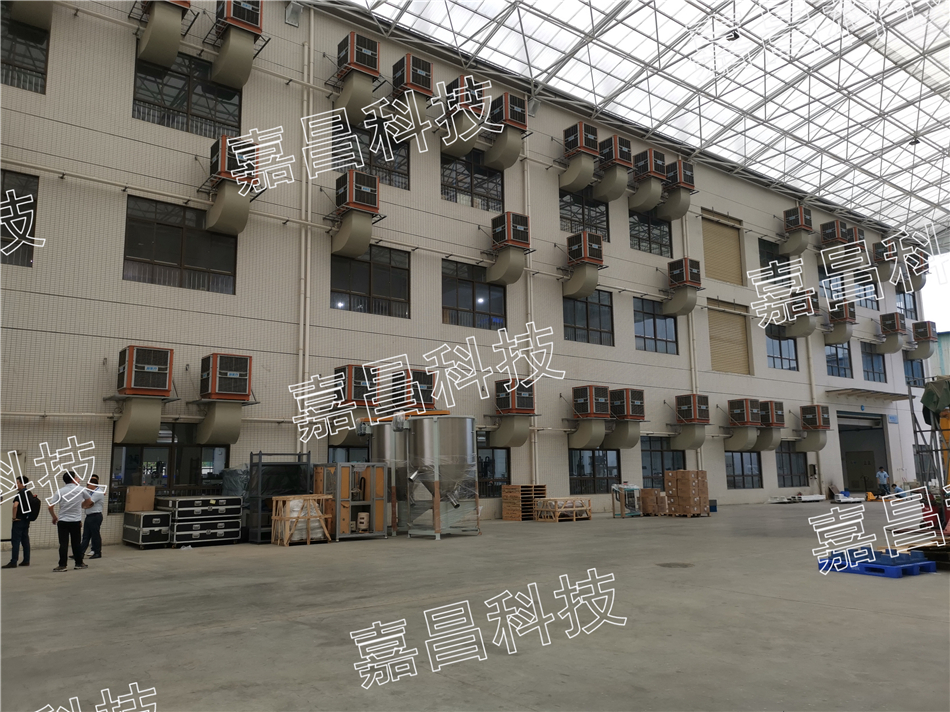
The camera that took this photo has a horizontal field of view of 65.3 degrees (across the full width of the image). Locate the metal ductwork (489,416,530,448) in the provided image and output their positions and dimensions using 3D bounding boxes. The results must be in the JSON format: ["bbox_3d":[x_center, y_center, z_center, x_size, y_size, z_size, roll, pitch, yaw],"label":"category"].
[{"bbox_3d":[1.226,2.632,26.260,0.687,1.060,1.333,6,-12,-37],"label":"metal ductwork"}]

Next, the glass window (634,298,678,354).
[{"bbox_3d":[8.123,-1.265,33.332,2.875,2.354,0.135,6,-12,-37],"label":"glass window"}]

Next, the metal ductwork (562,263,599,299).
[{"bbox_3d":[4.121,-2.908,28.773,0.683,1.031,1.293,6,-11,-37],"label":"metal ductwork"}]

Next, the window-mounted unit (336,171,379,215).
[{"bbox_3d":[-3.632,-4.957,22.999,0.980,1.160,0.960,6,-11,-37],"label":"window-mounted unit"}]

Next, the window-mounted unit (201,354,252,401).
[{"bbox_3d":[-6.630,0.622,19.735,0.980,1.160,0.960,6,-11,-37],"label":"window-mounted unit"}]

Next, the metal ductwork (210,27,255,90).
[{"bbox_3d":[-7.133,-8.785,21.913,0.807,1.086,1.346,6,-12,-37],"label":"metal ductwork"}]

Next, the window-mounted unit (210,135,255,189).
[{"bbox_3d":[-6.615,-5.235,20.398,0.990,1.161,0.949,6,-12,-38],"label":"window-mounted unit"}]

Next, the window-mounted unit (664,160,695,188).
[{"bbox_3d":[9.327,-8.182,34.019,0.980,1.151,0.970,6,-12,-37],"label":"window-mounted unit"}]

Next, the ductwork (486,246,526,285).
[{"bbox_3d":[1.135,-3.223,26.497,0.683,1.031,1.293,6,-11,-37],"label":"ductwork"}]

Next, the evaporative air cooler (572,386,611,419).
[{"bbox_3d":[4.439,1.784,28.123,1.002,1.174,1.002,6,-11,-37],"label":"evaporative air cooler"}]

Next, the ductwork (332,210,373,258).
[{"bbox_3d":[-3.817,-3.760,23.003,0.668,0.992,1.346,6,-11,-37],"label":"ductwork"}]

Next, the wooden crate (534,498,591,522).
[{"bbox_3d":[2.984,5.196,25.013,1.520,0.720,1.120,5,-12,-35],"label":"wooden crate"}]

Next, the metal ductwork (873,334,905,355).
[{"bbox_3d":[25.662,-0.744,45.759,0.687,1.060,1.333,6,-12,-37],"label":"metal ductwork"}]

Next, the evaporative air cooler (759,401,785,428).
[{"bbox_3d":[14.093,2.821,35.496,0.980,1.160,0.960,6,-11,-37],"label":"evaporative air cooler"}]

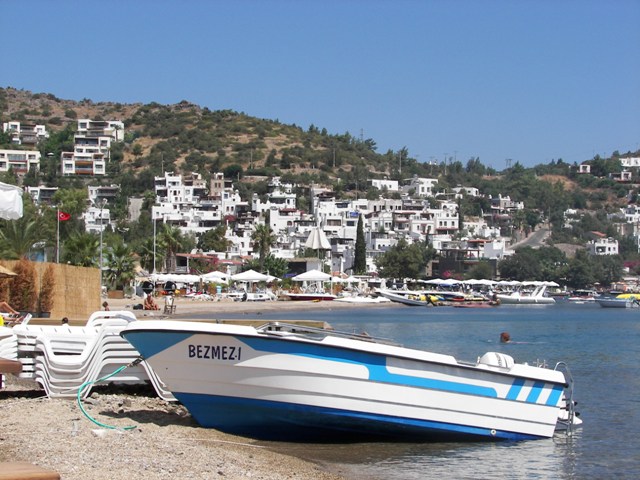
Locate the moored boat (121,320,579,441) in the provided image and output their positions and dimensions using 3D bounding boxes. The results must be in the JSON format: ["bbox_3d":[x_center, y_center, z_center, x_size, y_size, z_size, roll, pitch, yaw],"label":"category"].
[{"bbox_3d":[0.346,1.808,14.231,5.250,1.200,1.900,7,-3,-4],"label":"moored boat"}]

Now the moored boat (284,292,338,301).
[{"bbox_3d":[-0.909,5.403,122.000,5.000,0.950,1.900,0,-2,0],"label":"moored boat"}]

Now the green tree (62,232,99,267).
[{"bbox_3d":[-17.460,1.786,93.000,3.000,4.700,3.000,0,-2,0],"label":"green tree"}]

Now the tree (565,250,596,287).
[{"bbox_3d":[38.798,4.617,190.000,4.900,6.000,4.900,0,-2,0],"label":"tree"}]

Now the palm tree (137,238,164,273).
[{"bbox_3d":[-14.881,2.063,112.000,2.600,4.700,2.600,0,-2,0],"label":"palm tree"}]

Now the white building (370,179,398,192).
[{"bbox_3d":[18.666,-16.021,375.000,7.800,4.000,6.000,1,-2,-25],"label":"white building"}]

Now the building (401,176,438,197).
[{"bbox_3d":[28.859,-15.430,370.000,8.500,6.200,8.000,1,-2,-25],"label":"building"}]

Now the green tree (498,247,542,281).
[{"bbox_3d":[29.076,4.061,185.000,6.300,6.200,6.300,0,-2,0],"label":"green tree"}]

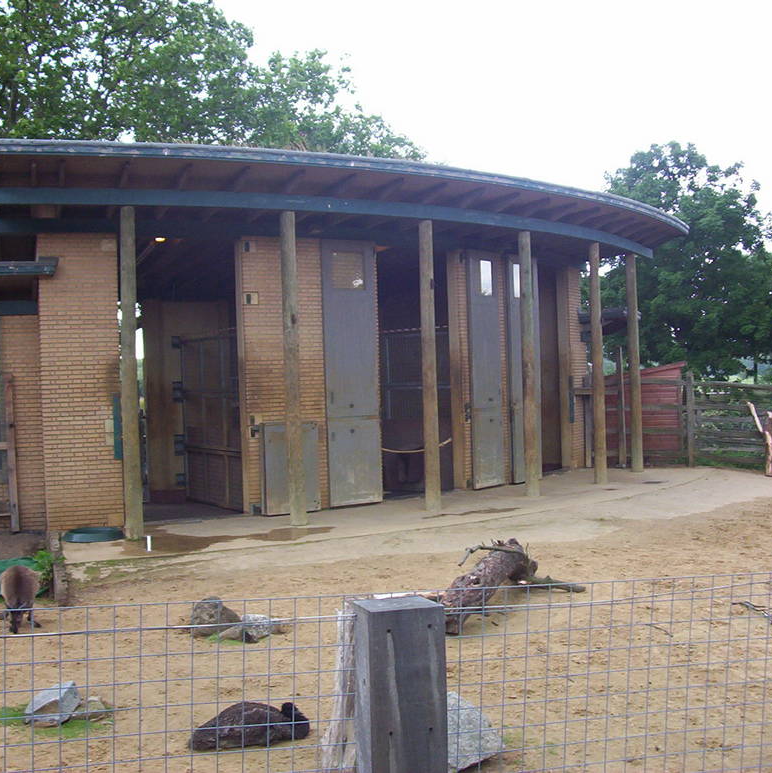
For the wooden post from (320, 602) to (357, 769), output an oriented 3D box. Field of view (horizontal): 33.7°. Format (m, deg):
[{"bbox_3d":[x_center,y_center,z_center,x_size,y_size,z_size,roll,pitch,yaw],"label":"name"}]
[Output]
[{"bbox_3d":[-0.202,1.459,6.200,0.240,0.840,0.240,-2,0,0],"label":"wooden post"}]

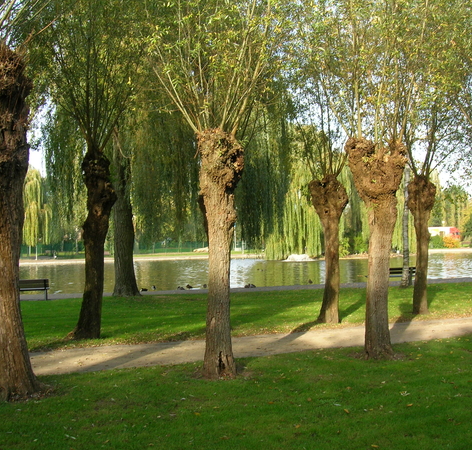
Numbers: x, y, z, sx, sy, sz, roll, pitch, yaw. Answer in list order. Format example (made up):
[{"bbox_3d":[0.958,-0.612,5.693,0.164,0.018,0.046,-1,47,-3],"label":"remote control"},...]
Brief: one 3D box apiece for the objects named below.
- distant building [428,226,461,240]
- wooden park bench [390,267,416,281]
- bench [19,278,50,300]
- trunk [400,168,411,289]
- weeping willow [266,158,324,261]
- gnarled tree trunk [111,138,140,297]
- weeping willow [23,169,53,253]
[{"bbox_3d":[40.493,1.854,115.000,7.500,3.300,3.000,0,-2,-3],"label":"distant building"},{"bbox_3d":[7.063,2.198,25.000,1.900,0.770,0.600,1,-2,-23],"label":"wooden park bench"},{"bbox_3d":[-7.068,2.155,19.600,1.800,0.760,0.600,1,-2,-23],"label":"bench"},{"bbox_3d":[7.104,0.084,24.700,0.370,5.050,0.360,0,-2,0],"label":"trunk"},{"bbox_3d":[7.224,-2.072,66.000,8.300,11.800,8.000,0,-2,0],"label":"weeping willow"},{"bbox_3d":[-4.050,-0.385,21.600,0.950,6.000,0.900,0,-2,-18],"label":"gnarled tree trunk"},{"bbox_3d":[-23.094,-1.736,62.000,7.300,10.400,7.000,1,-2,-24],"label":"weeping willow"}]

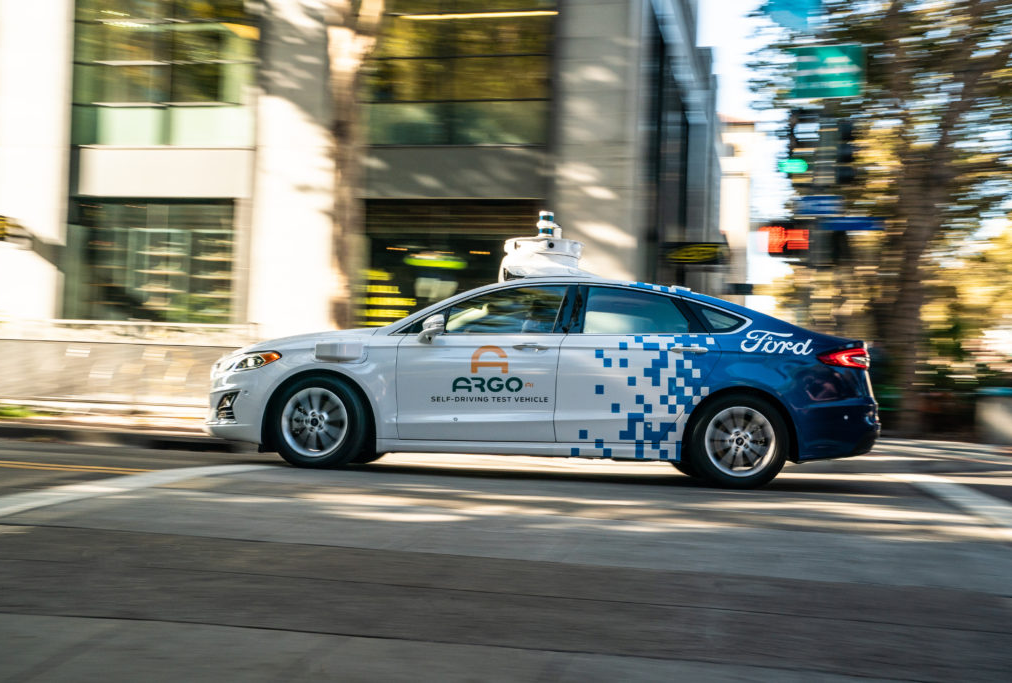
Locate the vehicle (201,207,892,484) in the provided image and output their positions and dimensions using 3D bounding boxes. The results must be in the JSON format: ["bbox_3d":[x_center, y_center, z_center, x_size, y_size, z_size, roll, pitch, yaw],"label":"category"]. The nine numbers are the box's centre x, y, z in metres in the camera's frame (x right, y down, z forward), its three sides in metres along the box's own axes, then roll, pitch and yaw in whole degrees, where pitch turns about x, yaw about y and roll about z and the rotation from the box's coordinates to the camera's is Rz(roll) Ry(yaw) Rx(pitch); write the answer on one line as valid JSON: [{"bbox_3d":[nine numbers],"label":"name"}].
[{"bbox_3d":[0.265,0.020,8.378,4.870,1.930,1.950,2,-4,2],"label":"vehicle"}]

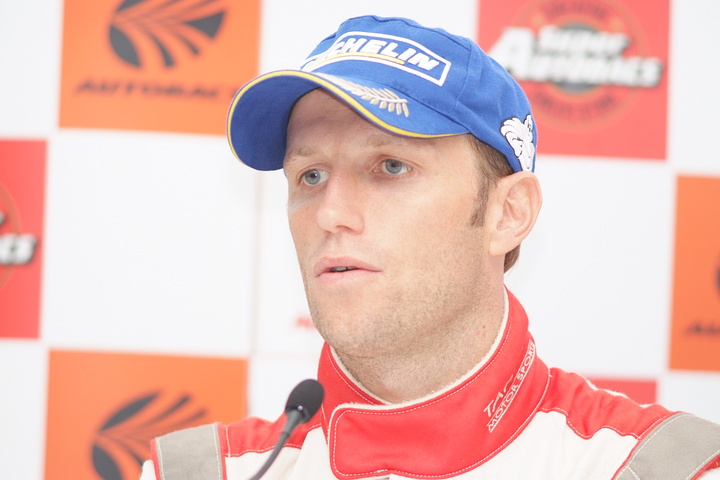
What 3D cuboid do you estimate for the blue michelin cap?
[{"bbox_3d":[0.016,-0.103,3.750,0.170,0.130,0.270,-8,-17,31],"label":"blue michelin cap"}]

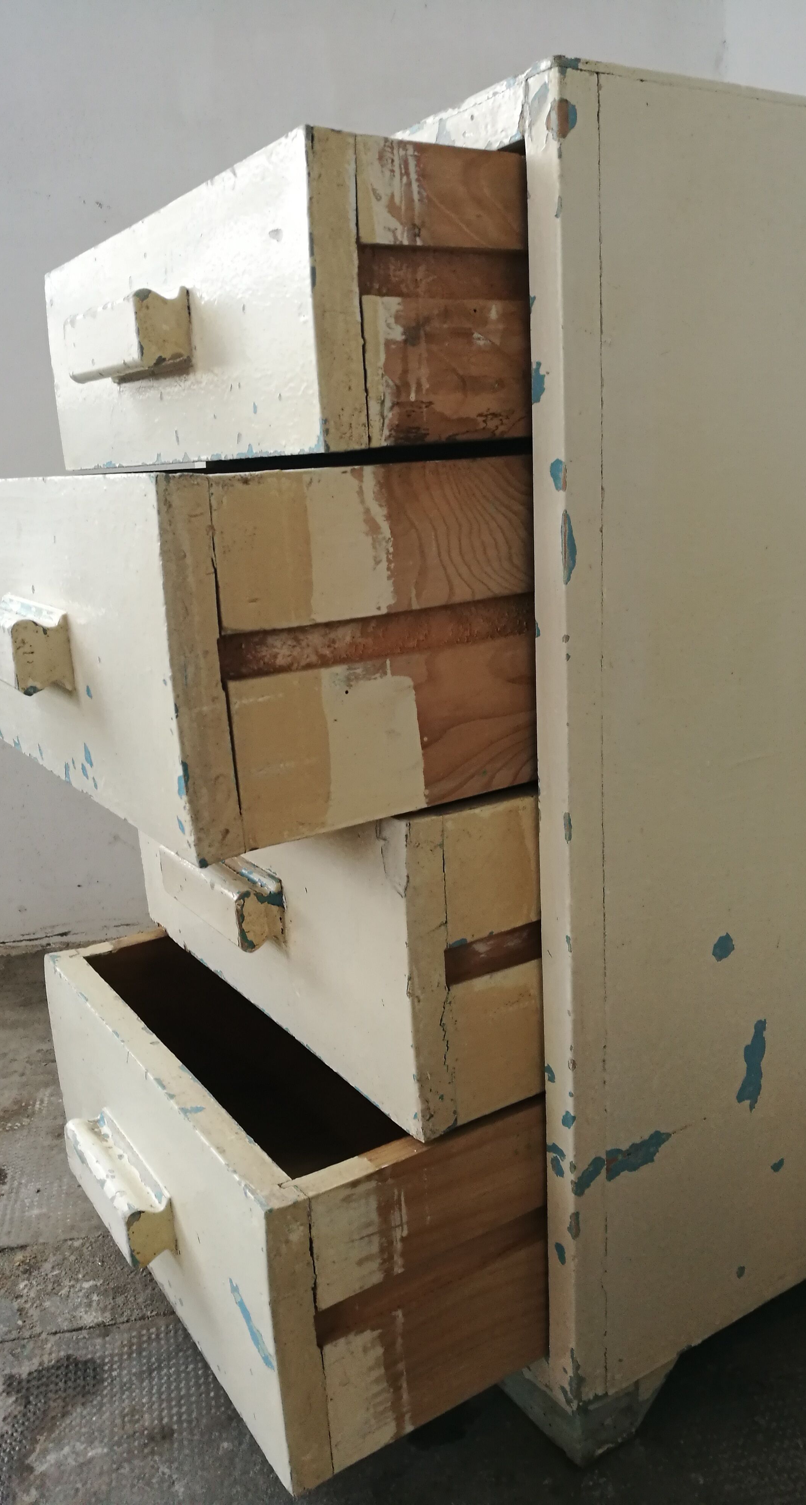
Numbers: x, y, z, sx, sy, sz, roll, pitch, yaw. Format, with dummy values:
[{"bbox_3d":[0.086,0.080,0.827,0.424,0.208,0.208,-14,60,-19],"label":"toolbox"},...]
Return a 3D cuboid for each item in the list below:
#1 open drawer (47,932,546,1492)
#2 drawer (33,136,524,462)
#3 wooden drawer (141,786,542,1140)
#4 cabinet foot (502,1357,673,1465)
[{"bbox_3d":[-0.037,0.274,0.932,0.416,0.187,0.435,-11,16,-30],"label":"open drawer"},{"bbox_3d":[-0.009,-0.286,0.828,0.416,0.145,0.435,-11,16,-30],"label":"drawer"},{"bbox_3d":[0.035,0.066,0.935,0.416,0.196,0.435,-11,16,-31],"label":"wooden drawer"},{"bbox_3d":[0.127,0.439,0.840,0.091,0.046,0.100,-11,16,-30],"label":"cabinet foot"}]

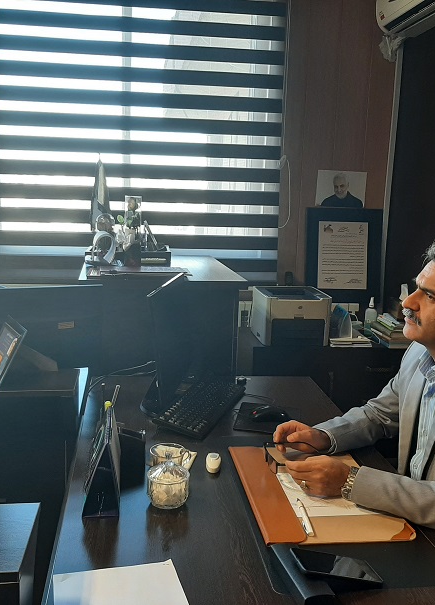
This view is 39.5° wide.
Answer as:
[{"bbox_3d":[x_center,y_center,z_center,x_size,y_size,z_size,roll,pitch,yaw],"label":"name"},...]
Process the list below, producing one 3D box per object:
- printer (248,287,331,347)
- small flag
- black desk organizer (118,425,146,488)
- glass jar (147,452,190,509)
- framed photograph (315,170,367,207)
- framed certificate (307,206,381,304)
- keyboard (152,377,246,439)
[{"bbox_3d":[0.401,0.076,3.361,0.348,0.260,0.360,0,10,-9],"label":"printer"},{"bbox_3d":[-0.546,-0.495,2.829,0.100,0.350,0.070,0,10,-8],"label":"small flag"},{"bbox_3d":[-0.213,0.372,1.477,0.085,0.095,0.080,0,10,-11],"label":"black desk organizer"},{"bbox_3d":[-0.108,0.388,1.352,0.095,0.110,0.095,0,10,-8],"label":"glass jar"},{"bbox_3d":[0.726,-0.668,3.549,0.294,0.208,0.015,0,3,-8],"label":"framed photograph"},{"bbox_3d":[0.755,-0.274,3.615,0.470,0.575,0.025,0,3,-8],"label":"framed certificate"},{"bbox_3d":[-0.043,0.327,1.904,0.165,0.035,0.450,5,11,18],"label":"keyboard"}]

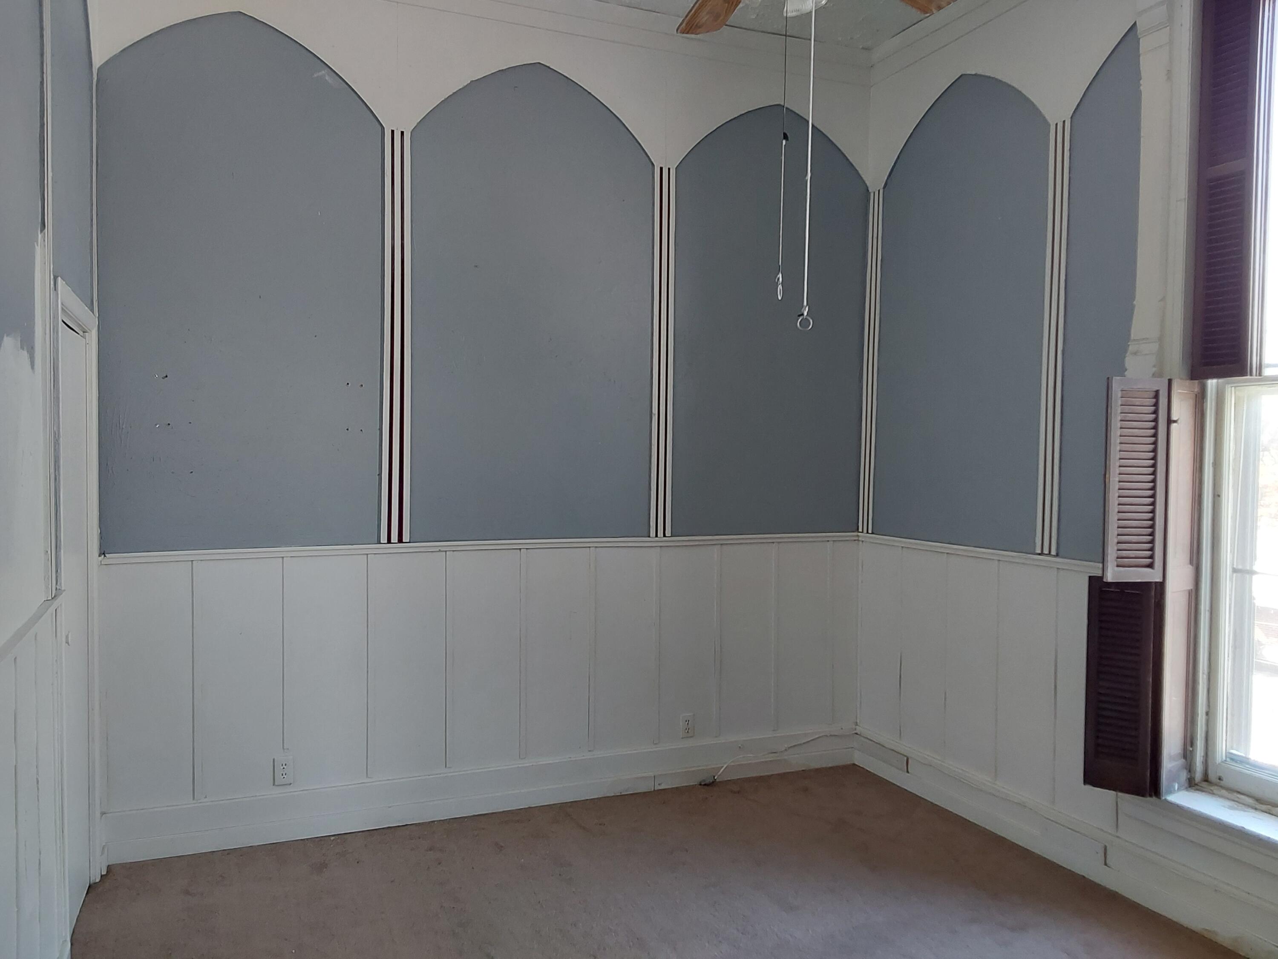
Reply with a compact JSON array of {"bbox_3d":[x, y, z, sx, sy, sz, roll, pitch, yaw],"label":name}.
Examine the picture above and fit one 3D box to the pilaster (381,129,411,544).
[{"bbox_3d":[-0.941,-0.543,4.012,0.102,1.591,0.028,0,2,-23],"label":"pilaster"}]

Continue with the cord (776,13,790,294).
[{"bbox_3d":[0.340,-0.758,2.420,0.025,0.682,0.030,0,2,-23],"label":"cord"}]

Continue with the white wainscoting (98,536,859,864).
[{"bbox_3d":[-0.428,0.810,4.281,3.179,1.105,0.050,0,2,-23],"label":"white wainscoting"}]

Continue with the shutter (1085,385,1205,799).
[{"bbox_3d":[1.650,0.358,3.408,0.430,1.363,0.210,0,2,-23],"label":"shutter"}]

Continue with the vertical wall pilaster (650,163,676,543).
[{"bbox_3d":[0.104,-0.547,4.464,0.097,1.591,0.028,0,2,-23],"label":"vertical wall pilaster"}]

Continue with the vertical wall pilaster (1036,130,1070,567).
[{"bbox_3d":[1.523,-0.509,3.792,0.028,1.591,0.095,0,2,-23],"label":"vertical wall pilaster"}]

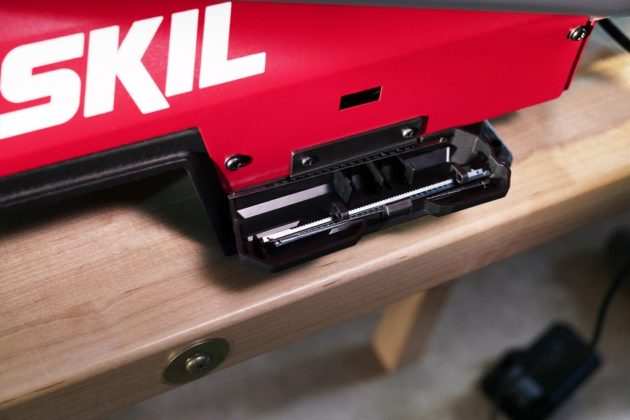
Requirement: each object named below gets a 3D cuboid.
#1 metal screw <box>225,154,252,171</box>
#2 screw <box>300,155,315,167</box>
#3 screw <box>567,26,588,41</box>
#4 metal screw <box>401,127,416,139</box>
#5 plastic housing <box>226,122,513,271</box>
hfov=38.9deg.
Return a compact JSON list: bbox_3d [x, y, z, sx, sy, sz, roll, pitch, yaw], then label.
[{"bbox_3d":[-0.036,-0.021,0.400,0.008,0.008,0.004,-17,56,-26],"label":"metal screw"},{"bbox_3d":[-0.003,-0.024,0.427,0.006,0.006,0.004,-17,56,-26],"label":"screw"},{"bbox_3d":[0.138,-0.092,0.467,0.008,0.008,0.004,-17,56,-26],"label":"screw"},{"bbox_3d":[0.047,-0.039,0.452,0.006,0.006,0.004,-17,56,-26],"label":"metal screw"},{"bbox_3d":[0.028,-0.006,0.444,0.156,0.024,0.047,-17,56,-26],"label":"plastic housing"}]

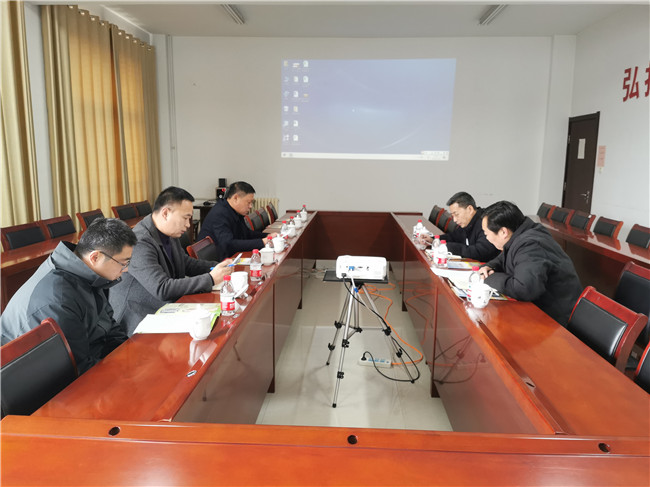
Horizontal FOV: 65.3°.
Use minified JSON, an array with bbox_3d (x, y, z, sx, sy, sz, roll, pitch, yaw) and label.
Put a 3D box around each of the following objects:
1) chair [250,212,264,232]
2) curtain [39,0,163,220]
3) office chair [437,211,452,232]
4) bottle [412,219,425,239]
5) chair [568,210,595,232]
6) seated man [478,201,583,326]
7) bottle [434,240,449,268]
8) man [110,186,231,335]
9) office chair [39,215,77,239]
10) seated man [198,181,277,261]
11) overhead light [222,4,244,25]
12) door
[{"bbox_3d":[-0.496,0.149,5.086,0.550,0.900,0.460,1,9,3],"label":"chair"},{"bbox_3d":[-2.630,-1.213,6.469,0.140,3.000,2.830,1,10,3],"label":"curtain"},{"bbox_3d":[1.136,0.083,5.768,0.550,0.890,0.460,1,9,3],"label":"office chair"},{"bbox_3d":[0.798,-0.109,4.272,0.063,0.175,0.063,1,9,3],"label":"bottle"},{"bbox_3d":[2.566,0.111,5.548,0.570,0.890,0.470,1,10,3],"label":"chair"},{"bbox_3d":[1.086,0.390,2.765,0.670,1.240,0.560,1,10,3],"label":"seated man"},{"bbox_3d":[0.768,0.067,3.281,0.063,0.175,0.063,1,9,3],"label":"bottle"},{"bbox_3d":[-0.802,0.357,2.619,0.700,1.290,0.540,2,9,8],"label":"man"},{"bbox_3d":[-2.210,0.214,4.703,0.570,0.890,0.480,1,10,3],"label":"office chair"},{"bbox_3d":[-0.673,0.163,3.890,0.680,1.260,0.540,1,9,6],"label":"seated man"},{"bbox_3d":[-1.122,-2.819,6.092,0.110,0.090,1.220,1,9,3],"label":"overhead light"},{"bbox_3d":[3.684,-0.795,7.393,0.080,2.080,0.970,1,10,3],"label":"door"}]

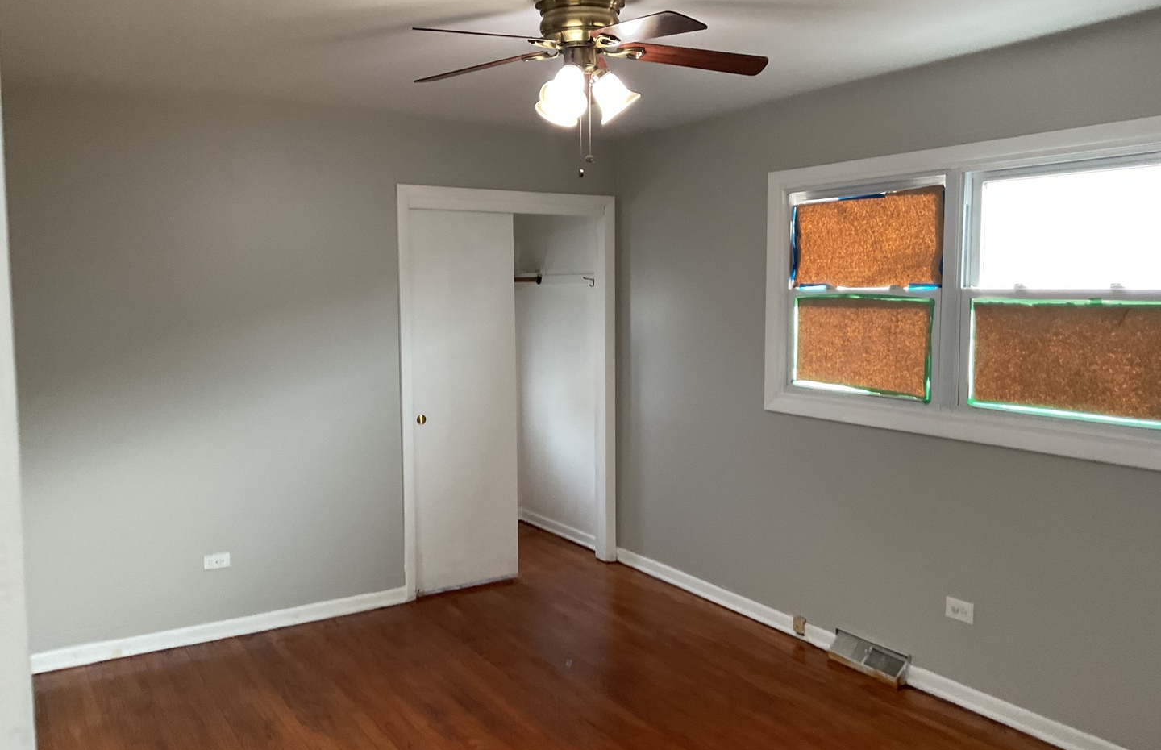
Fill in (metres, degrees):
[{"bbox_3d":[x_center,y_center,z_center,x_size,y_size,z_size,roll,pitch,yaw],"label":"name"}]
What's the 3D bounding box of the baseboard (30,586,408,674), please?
[{"bbox_3d":[-1.607,1.161,4.496,1.695,0.090,0.020,-4,6,-32],"label":"baseboard"}]

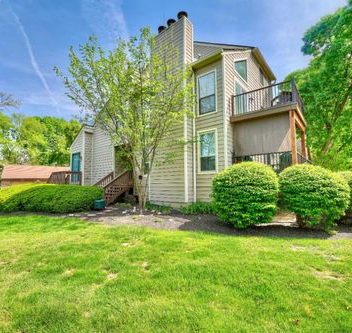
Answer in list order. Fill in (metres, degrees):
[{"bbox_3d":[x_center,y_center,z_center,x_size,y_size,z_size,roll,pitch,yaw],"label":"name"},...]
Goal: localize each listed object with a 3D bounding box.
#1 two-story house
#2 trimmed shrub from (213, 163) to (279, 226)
[{"bbox_3d":[0.766,-3.637,14.288,14.381,11.623,10.047,-4,-6,39],"label":"two-story house"},{"bbox_3d":[1.921,0.792,5.516,1.773,1.812,1.773,0,-5,0],"label":"trimmed shrub"}]

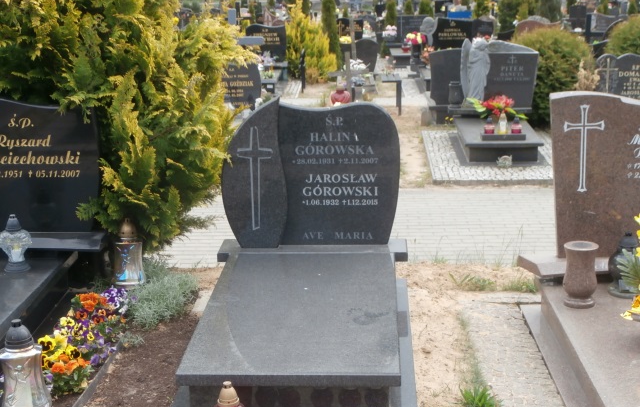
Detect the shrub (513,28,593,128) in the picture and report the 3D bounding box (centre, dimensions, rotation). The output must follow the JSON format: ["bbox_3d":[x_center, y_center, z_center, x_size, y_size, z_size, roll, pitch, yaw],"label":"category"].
[{"bbox_3d":[3.128,-1.699,14.200,1.140,1.270,1.140,0,12,3],"label":"shrub"}]

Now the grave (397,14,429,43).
[{"bbox_3d":[2.201,-4.032,24.400,0.840,0.650,0.120,0,12,3],"label":"grave"}]

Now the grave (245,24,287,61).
[{"bbox_3d":[-0.885,-2.648,17.466,0.670,0.610,0.120,-1,12,4],"label":"grave"}]

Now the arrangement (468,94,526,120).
[{"bbox_3d":[1.674,-0.887,9.958,0.570,0.290,0.380,-1,12,4],"label":"arrangement"}]

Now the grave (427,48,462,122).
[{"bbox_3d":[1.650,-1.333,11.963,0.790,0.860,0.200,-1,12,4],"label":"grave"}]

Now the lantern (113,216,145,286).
[{"bbox_3d":[-1.152,0.301,6.350,0.187,0.405,0.187,0,12,3],"label":"lantern"}]

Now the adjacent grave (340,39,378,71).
[{"bbox_3d":[0.739,-2.759,19.700,0.700,0.640,0.130,0,12,3],"label":"adjacent grave"}]

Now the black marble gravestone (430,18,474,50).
[{"bbox_3d":[2.171,-2.737,17.265,0.670,0.630,0.120,-1,12,4],"label":"black marble gravestone"}]

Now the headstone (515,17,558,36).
[{"bbox_3d":[3.583,-2.683,17.245,0.730,0.630,0.130,-1,12,4],"label":"headstone"}]

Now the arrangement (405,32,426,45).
[{"bbox_3d":[1.828,-3.149,20.100,0.400,0.250,0.360,0,12,3],"label":"arrangement"}]

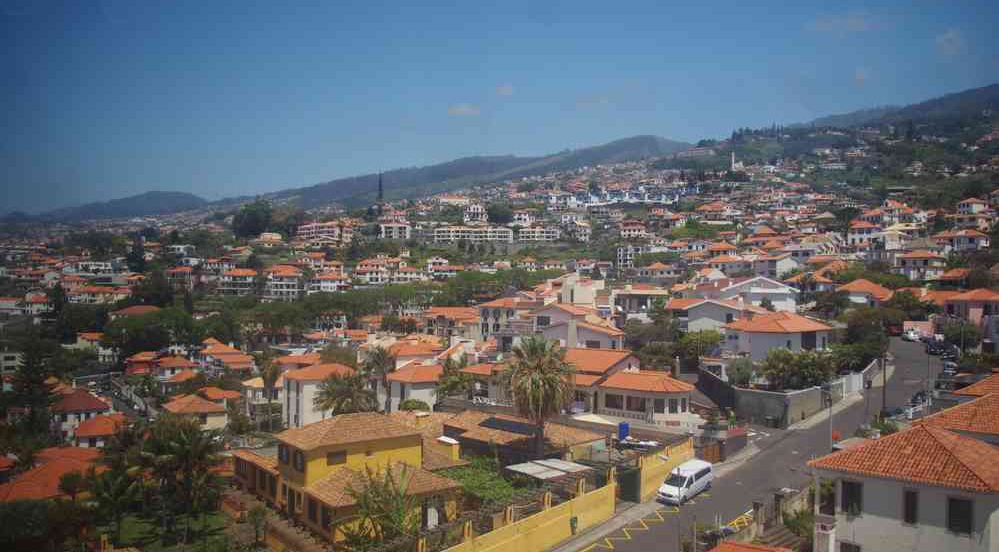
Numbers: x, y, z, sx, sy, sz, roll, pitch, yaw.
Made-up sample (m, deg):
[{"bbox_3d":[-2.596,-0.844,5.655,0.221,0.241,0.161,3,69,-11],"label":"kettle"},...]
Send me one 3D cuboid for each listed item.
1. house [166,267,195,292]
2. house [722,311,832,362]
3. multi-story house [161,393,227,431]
[{"bbox_3d":[-121.350,1.140,285.000,8.500,9.600,7.500,1,2,21],"label":"house"},{"bbox_3d":[32.280,7.490,87.000,9.500,6.600,8.500,0,2,-24],"label":"house"},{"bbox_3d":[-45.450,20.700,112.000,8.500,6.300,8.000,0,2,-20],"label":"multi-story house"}]

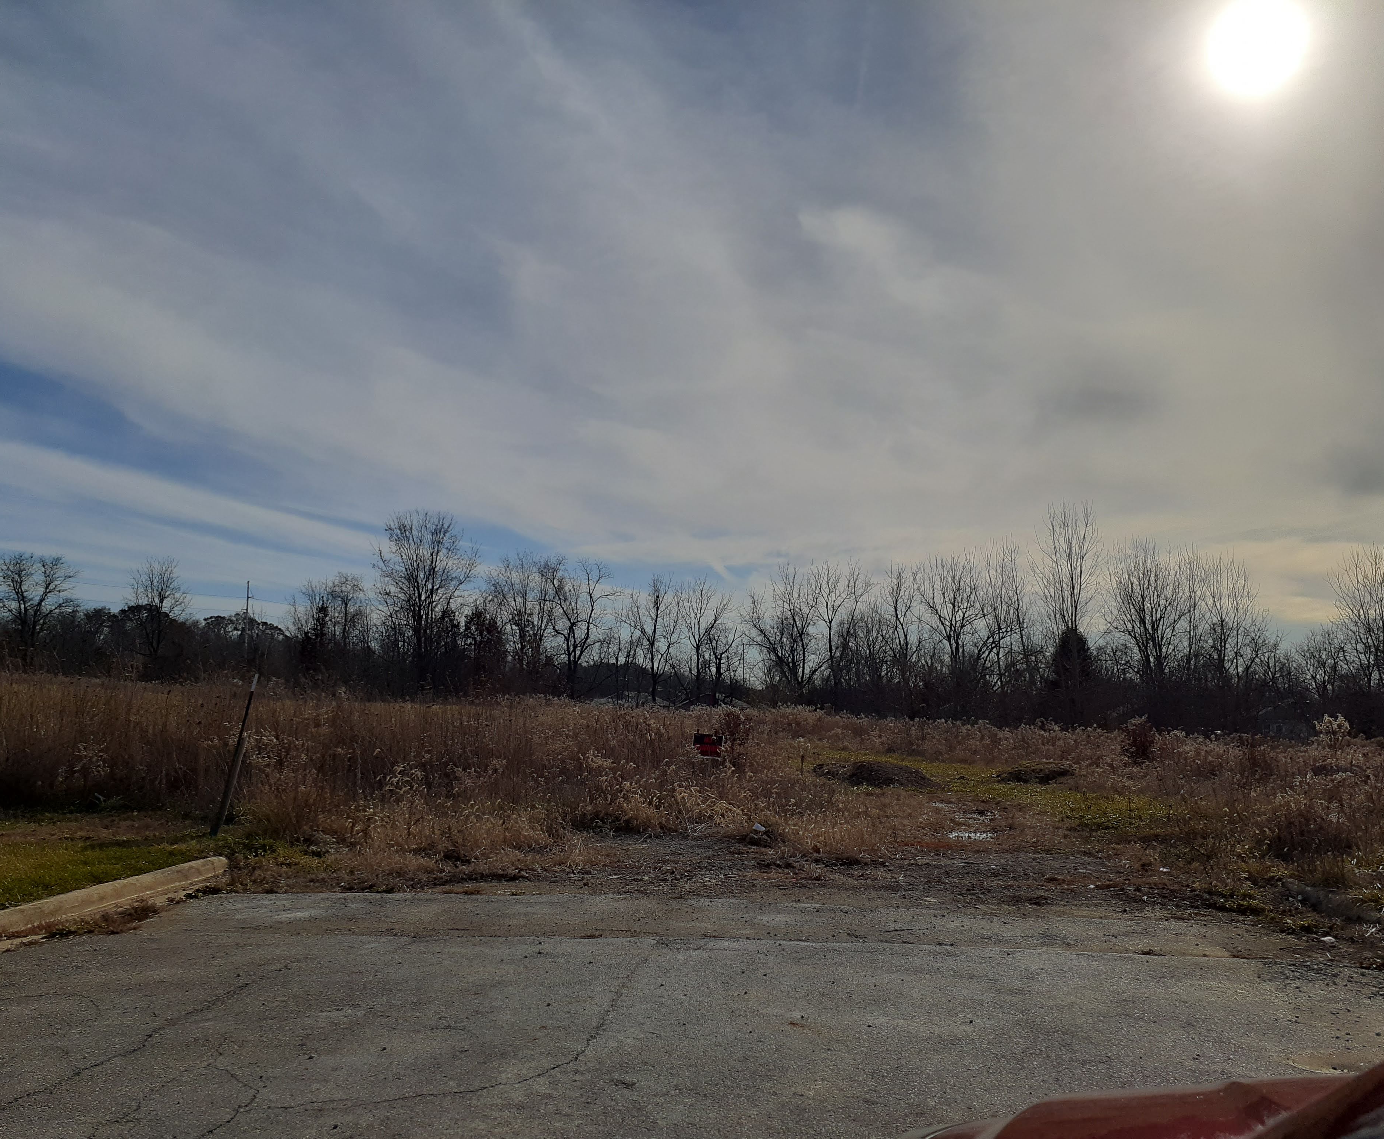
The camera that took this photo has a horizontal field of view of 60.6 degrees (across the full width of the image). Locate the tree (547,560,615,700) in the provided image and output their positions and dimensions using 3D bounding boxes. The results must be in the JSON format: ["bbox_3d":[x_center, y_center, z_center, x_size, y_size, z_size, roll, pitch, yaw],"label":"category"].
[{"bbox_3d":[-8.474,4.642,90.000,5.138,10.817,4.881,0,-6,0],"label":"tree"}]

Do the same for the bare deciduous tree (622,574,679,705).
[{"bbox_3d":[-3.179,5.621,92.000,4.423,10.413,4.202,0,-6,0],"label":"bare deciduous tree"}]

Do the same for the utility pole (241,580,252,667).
[{"bbox_3d":[-52.654,6.310,140.000,0.900,10.748,0.450,0,-6,0],"label":"utility pole"}]

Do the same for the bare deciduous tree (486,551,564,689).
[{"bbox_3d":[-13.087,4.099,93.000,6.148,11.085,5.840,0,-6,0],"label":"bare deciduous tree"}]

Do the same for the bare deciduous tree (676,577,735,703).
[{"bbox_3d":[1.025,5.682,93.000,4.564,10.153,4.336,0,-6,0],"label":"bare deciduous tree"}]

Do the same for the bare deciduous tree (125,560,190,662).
[{"bbox_3d":[-44.122,3.583,98.000,5.497,9.227,5.222,0,-6,0],"label":"bare deciduous tree"}]

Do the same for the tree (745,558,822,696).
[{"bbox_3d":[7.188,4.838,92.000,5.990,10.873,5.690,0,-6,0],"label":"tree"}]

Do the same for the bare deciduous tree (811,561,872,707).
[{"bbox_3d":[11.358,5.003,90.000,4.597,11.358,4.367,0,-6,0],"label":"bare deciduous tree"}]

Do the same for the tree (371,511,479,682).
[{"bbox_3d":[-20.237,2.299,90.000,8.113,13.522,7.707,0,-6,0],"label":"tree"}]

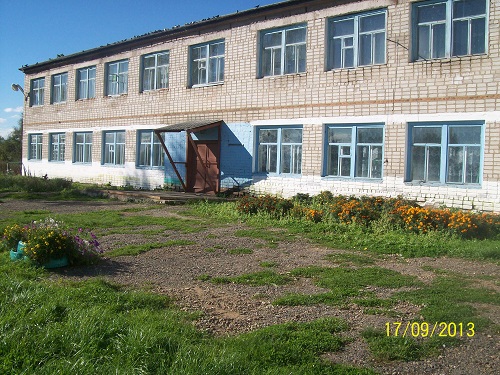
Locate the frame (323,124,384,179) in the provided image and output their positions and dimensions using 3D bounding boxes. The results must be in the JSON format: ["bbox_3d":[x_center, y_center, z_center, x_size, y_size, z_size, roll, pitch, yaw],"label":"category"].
[{"bbox_3d":[3.068,-1.023,15.196,1.960,1.620,0.150,5,3,45],"label":"frame"}]

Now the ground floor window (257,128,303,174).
[{"bbox_3d":[0.973,-1.218,17.265,1.960,1.620,0.150,5,3,45],"label":"ground floor window"}]

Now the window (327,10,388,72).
[{"bbox_3d":[3.146,-4.245,15.109,2.070,1.600,0.180,5,3,45],"label":"window"}]

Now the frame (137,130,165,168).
[{"bbox_3d":[-4.153,-1.636,22.338,2.070,1.600,0.180,5,3,45],"label":"frame"}]

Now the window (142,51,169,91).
[{"bbox_3d":[-4.015,-4.900,22.213,1.960,1.600,0.150,5,3,45],"label":"window"}]

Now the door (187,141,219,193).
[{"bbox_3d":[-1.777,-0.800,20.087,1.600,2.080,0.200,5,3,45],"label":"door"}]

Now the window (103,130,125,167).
[{"bbox_3d":[-6.426,-1.810,24.569,1.960,1.620,0.150,5,3,45],"label":"window"}]

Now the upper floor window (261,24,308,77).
[{"bbox_3d":[1.142,-4.458,17.098,2.070,1.600,0.180,5,3,45],"label":"upper floor window"}]

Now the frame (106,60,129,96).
[{"bbox_3d":[-6.134,-5.067,24.317,2.070,1.600,0.180,5,3,45],"label":"frame"}]

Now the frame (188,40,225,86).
[{"bbox_3d":[-1.574,-4.666,19.793,2.070,1.600,0.180,5,3,45],"label":"frame"}]

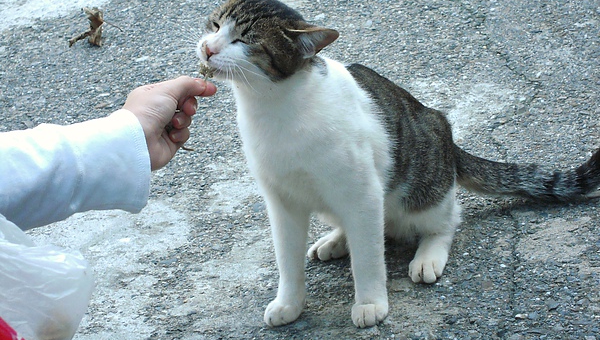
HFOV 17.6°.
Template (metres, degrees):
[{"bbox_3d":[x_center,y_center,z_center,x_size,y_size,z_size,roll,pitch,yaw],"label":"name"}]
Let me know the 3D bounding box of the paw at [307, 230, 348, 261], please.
[{"bbox_3d":[0.031,0.070,1.992,0.032,0.024,0.042,18,39,33],"label":"paw"}]

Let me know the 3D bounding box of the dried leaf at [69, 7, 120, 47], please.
[{"bbox_3d":[-0.256,-0.177,2.422,0.062,0.036,0.040,-6,32,0],"label":"dried leaf"}]

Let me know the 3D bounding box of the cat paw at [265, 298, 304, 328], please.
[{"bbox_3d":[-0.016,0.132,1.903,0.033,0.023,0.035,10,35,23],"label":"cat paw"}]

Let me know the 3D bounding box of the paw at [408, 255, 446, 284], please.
[{"bbox_3d":[0.127,0.092,1.942,0.033,0.024,0.038,3,33,14],"label":"paw"}]

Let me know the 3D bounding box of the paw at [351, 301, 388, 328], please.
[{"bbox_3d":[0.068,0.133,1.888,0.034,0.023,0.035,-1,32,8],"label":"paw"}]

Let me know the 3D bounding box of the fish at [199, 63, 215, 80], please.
[{"bbox_3d":[-0.083,-0.088,1.728,0.015,0.014,0.011,-6,32,0],"label":"fish"}]

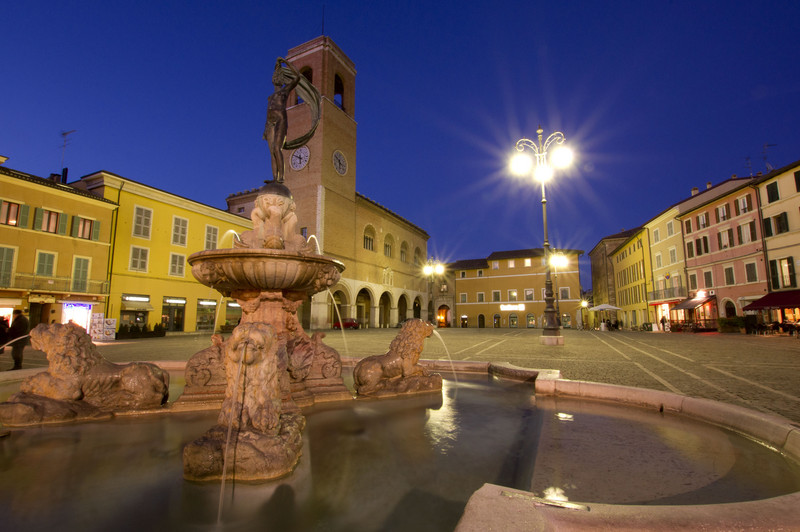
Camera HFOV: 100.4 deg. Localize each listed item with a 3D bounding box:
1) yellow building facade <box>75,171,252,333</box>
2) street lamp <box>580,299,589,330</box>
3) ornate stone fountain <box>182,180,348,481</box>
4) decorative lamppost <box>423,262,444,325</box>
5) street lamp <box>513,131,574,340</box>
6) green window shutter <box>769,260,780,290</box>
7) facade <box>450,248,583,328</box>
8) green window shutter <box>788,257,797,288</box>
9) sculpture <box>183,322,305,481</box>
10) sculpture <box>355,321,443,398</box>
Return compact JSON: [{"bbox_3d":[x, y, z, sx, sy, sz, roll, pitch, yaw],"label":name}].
[{"bbox_3d":[-18.095,0.189,28.917,2.600,11.300,13.000,-3,-9,21],"label":"yellow building facade"},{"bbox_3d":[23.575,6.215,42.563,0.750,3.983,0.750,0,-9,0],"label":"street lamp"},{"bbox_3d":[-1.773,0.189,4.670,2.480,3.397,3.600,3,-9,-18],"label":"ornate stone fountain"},{"bbox_3d":[4.875,3.928,49.973,2.900,10.718,2.600,0,-9,0],"label":"decorative lamppost"},{"bbox_3d":[8.122,-1.965,18.501,2.900,12.355,2.700,0,-9,0],"label":"street lamp"},{"bbox_3d":[31.725,0.762,28.218,0.080,2.300,0.650,-2,-9,12],"label":"green window shutter"},{"bbox_3d":[17.288,3.677,52.018,18.109,11.939,2.200,-4,-9,24],"label":"facade"},{"bbox_3d":[31.393,0.480,26.642,0.080,2.350,0.620,-2,-9,12],"label":"green window shutter"},{"bbox_3d":[-1.431,1.107,3.277,0.840,1.172,1.500,3,-9,-18],"label":"sculpture"},{"bbox_3d":[-0.081,1.471,5.670,1.450,1.172,0.780,3,-9,-18],"label":"sculpture"}]

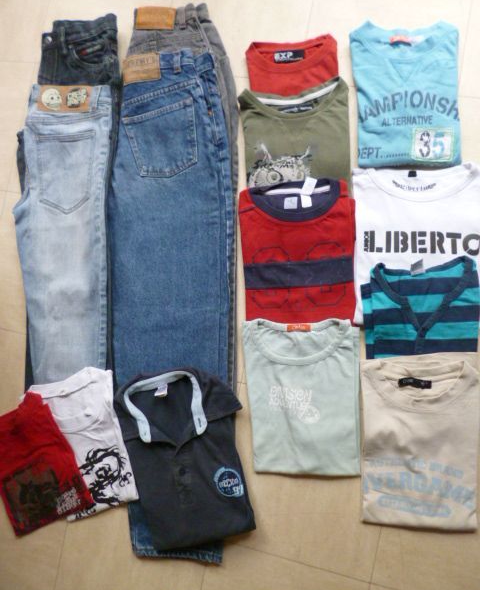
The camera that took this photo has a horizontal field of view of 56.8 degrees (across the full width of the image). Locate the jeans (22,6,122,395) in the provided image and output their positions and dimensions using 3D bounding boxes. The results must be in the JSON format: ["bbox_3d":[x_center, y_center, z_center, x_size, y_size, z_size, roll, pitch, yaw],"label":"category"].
[{"bbox_3d":[-0.368,-0.115,0.954,0.236,0.040,1.002,-1,86,11],"label":"jeans"}]

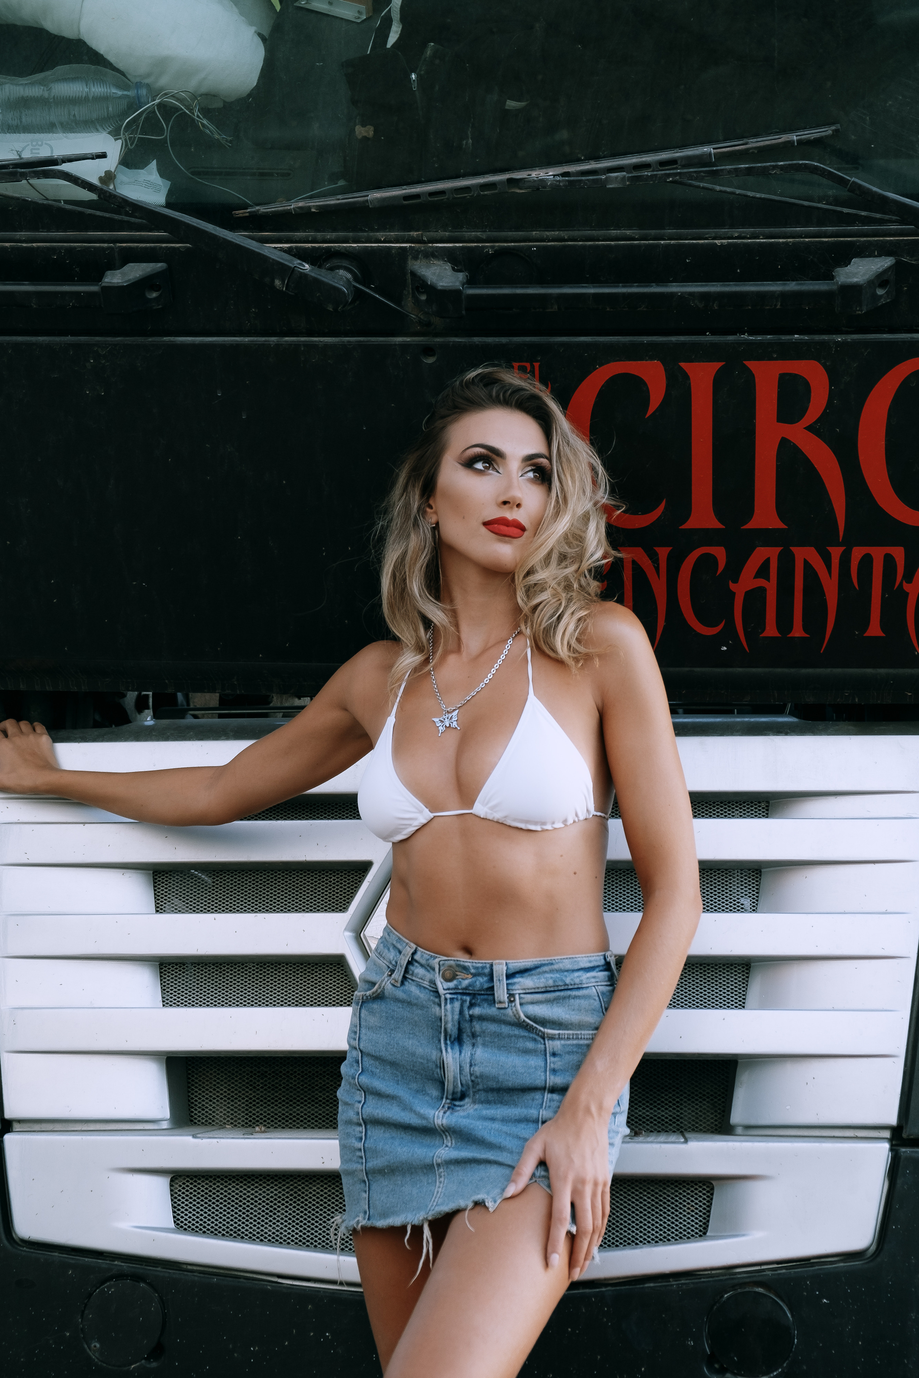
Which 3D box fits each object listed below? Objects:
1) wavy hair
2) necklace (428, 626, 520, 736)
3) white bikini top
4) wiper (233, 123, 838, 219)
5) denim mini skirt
[{"bbox_3d":[0.045,-0.180,2.420,0.270,0.370,0.250,-1,2,-25],"label":"wavy hair"},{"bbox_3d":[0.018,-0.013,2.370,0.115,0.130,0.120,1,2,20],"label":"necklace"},{"bbox_3d":[0.025,0.055,2.410,0.290,0.240,0.200,1,2,26],"label":"white bikini top"},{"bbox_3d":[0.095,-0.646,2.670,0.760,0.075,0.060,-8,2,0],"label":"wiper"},{"bbox_3d":[0.028,0.445,2.450,0.350,0.350,0.250,1,2,24],"label":"denim mini skirt"}]

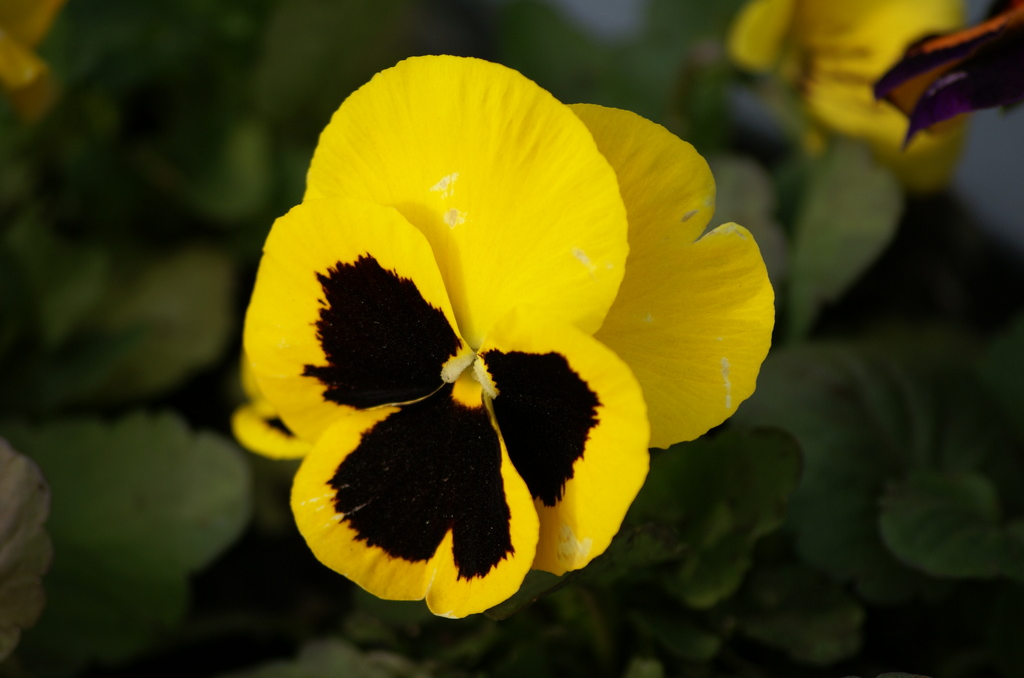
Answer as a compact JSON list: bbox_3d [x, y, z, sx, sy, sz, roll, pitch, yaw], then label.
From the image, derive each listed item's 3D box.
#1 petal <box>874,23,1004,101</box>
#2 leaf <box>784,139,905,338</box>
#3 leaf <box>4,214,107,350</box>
[{"bbox_3d":[0.053,-0.034,1.060,0.017,0.008,0.010,23,41,29],"label":"petal"},{"bbox_3d":[0.045,-0.013,1.145,0.013,0.027,0.008,15,-6,-3],"label":"leaf"},{"bbox_3d":[-0.062,-0.008,1.165,0.015,0.018,0.009,12,-12,-3],"label":"leaf"}]

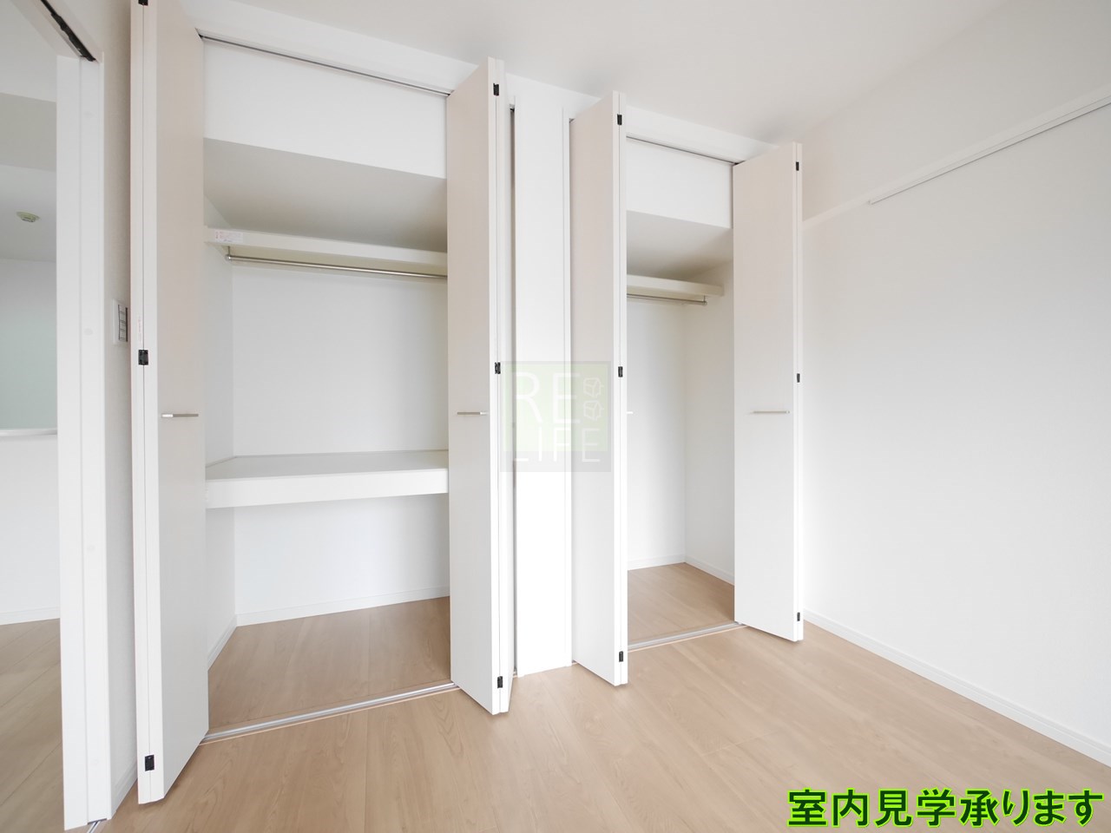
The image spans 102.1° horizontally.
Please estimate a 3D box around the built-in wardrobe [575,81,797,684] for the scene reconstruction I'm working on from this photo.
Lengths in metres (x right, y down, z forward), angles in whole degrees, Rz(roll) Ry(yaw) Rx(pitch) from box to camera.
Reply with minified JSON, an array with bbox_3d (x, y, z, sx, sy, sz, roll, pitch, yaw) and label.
[{"bbox_3d":[0.512,-0.099,2.434,1.271,2.279,1.102,0,0,-21],"label":"built-in wardrobe"}]

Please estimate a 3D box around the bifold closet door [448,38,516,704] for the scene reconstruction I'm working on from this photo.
[{"bbox_3d":[-0.227,-0.097,1.728,0.237,2.263,0.303,-1,0,-41],"label":"bifold closet door"}]

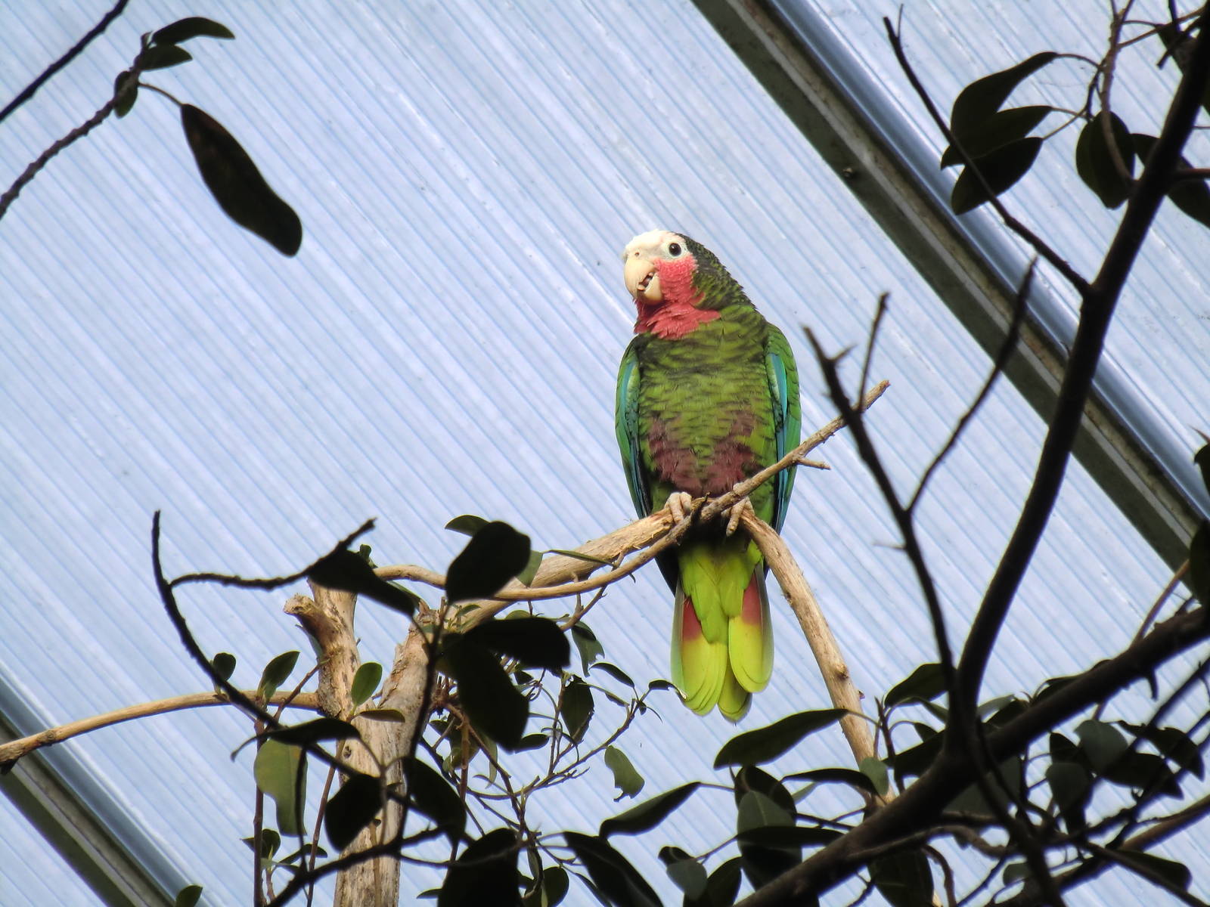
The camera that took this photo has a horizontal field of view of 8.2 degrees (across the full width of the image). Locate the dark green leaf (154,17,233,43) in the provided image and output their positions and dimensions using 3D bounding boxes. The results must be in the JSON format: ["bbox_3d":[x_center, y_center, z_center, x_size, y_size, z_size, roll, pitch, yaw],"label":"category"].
[{"bbox_3d":[-0.238,-0.245,4.850,0.048,0.016,0.020,0,-25,0],"label":"dark green leaf"}]

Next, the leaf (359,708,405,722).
[{"bbox_3d":[-0.139,0.163,5.220,0.029,0.010,0.016,0,-25,0],"label":"leaf"}]

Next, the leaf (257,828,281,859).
[{"bbox_3d":[-0.209,0.242,5.200,0.015,0.019,0.012,3,-11,0],"label":"leaf"}]

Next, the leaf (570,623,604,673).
[{"bbox_3d":[-0.011,0.121,5.200,0.018,0.033,0.014,-22,-11,2],"label":"leaf"}]

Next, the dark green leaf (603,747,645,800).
[{"bbox_3d":[0.011,0.199,5.200,0.019,0.037,0.014,-23,-10,2],"label":"dark green leaf"}]

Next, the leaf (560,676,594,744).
[{"bbox_3d":[-0.017,0.159,5.200,0.020,0.042,0.013,-5,-11,0],"label":"leaf"}]

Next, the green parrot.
[{"bbox_3d":[0.065,0.013,5.300,0.117,0.305,0.135,-5,-13,6],"label":"green parrot"}]

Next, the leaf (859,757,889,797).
[{"bbox_3d":[0.164,0.197,5.100,0.016,0.027,0.013,-17,-11,2],"label":"leaf"}]

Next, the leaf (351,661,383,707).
[{"bbox_3d":[-0.148,0.143,5.200,0.017,0.029,0.011,20,-11,-2],"label":"leaf"}]

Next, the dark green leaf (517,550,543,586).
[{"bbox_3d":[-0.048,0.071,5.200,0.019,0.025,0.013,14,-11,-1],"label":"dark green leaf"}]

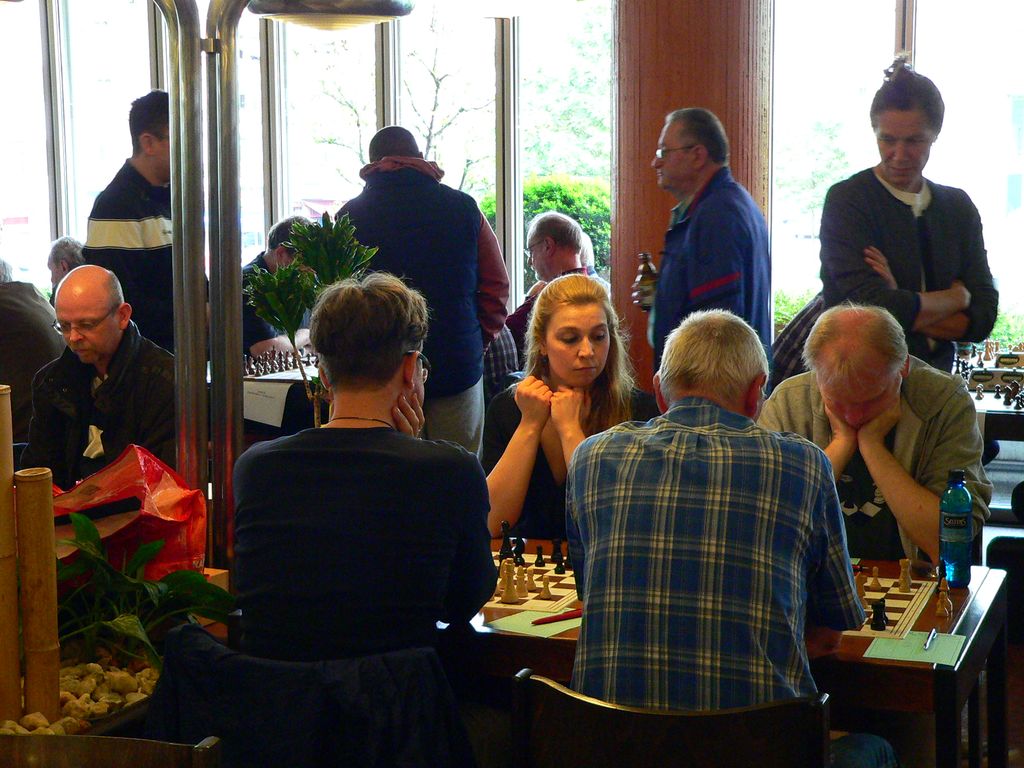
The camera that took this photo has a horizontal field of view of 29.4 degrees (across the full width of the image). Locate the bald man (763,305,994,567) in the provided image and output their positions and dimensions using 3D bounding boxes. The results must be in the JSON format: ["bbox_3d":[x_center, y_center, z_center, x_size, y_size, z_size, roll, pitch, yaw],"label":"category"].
[{"bbox_3d":[0.754,0.446,4.145,0.530,1.250,0.680,2,7,19],"label":"bald man"}]

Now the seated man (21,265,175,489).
[{"bbox_3d":[-0.997,0.362,4.828,0.520,1.280,0.720,2,7,20],"label":"seated man"}]

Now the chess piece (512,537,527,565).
[{"bbox_3d":[0.015,0.333,3.886,0.029,0.055,0.026,-3,7,-20],"label":"chess piece"}]

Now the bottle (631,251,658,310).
[{"bbox_3d":[0.412,-0.308,5.875,0.063,0.178,0.063,-5,7,1],"label":"bottle"}]

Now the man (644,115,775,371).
[{"bbox_3d":[0.591,0.047,5.848,0.400,1.728,0.520,-2,7,-6],"label":"man"}]

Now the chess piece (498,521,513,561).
[{"bbox_3d":[-0.014,0.336,4.252,0.033,0.085,0.033,-1,7,0],"label":"chess piece"}]

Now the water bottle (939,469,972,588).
[{"bbox_3d":[0.900,0.291,3.955,0.067,0.239,0.067,0,7,6],"label":"water bottle"}]

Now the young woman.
[{"bbox_3d":[0.143,0.405,4.550,0.470,1.338,0.660,1,7,16],"label":"young woman"}]

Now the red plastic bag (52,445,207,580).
[{"bbox_3d":[-0.802,0.286,4.061,0.330,0.290,0.200,-5,8,-30],"label":"red plastic bag"}]

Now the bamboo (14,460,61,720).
[{"bbox_3d":[-0.811,0.364,3.345,0.062,0.433,0.062,-1,7,0],"label":"bamboo"}]

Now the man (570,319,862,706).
[{"bbox_3d":[0.328,0.546,3.086,0.520,1.310,0.730,2,7,19],"label":"man"}]

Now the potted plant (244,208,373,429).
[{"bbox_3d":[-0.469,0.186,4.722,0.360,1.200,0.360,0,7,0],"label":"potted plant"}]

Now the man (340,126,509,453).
[{"bbox_3d":[-0.267,0.017,6.148,0.530,1.637,0.360,0,7,1],"label":"man"}]

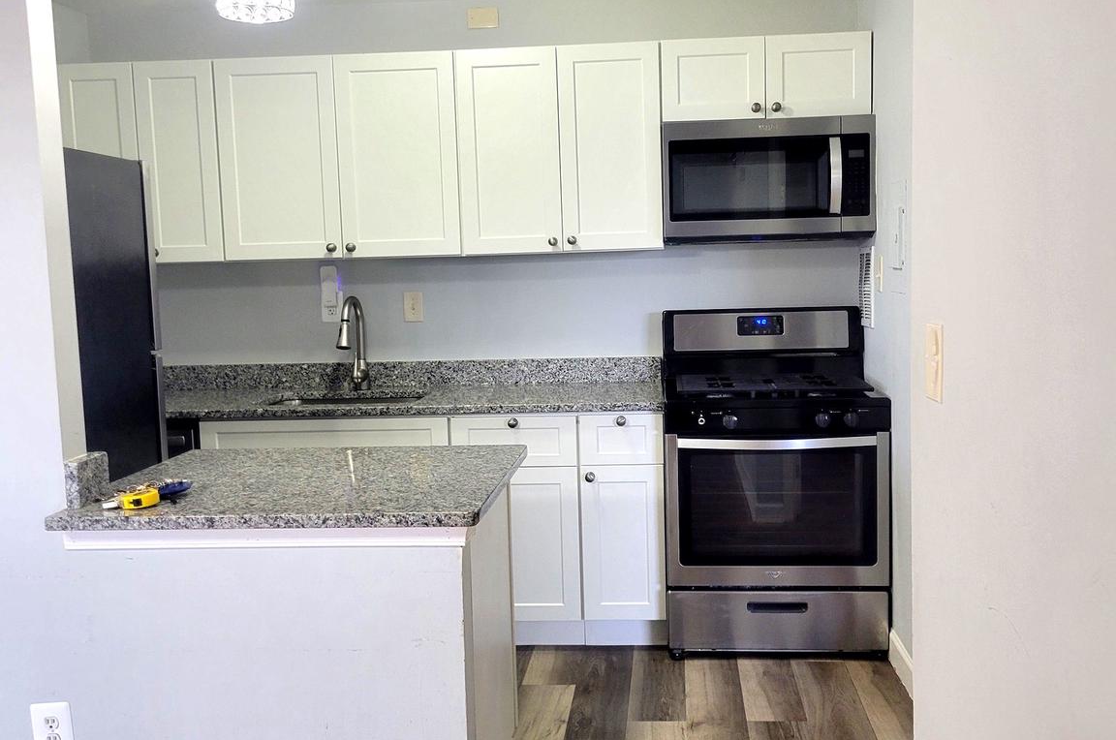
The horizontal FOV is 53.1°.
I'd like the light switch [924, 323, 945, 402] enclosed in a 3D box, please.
[{"bbox_3d":[0.624,-0.011,1.874,0.015,0.124,0.083,-1,6,4],"label":"light switch"}]

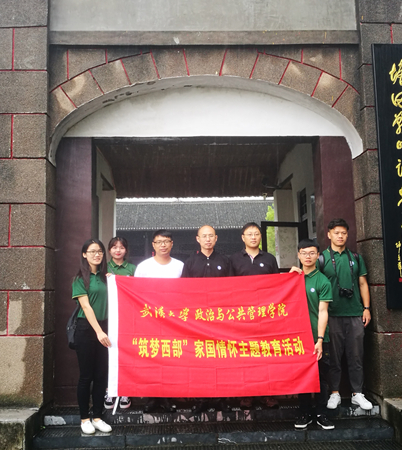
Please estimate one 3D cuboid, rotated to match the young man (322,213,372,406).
[{"bbox_3d":[1.379,0.816,4.479,0.480,1.760,0.350,-1,-6,6],"label":"young man"}]

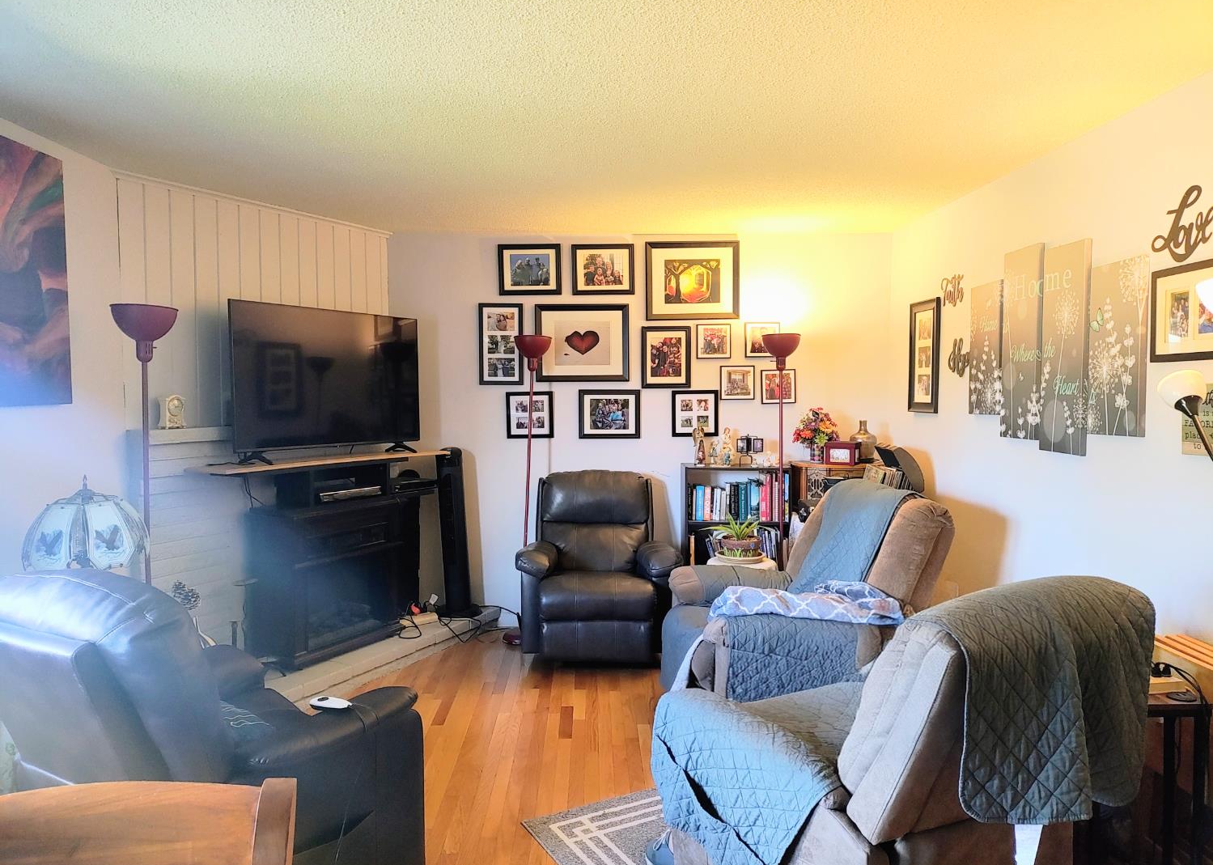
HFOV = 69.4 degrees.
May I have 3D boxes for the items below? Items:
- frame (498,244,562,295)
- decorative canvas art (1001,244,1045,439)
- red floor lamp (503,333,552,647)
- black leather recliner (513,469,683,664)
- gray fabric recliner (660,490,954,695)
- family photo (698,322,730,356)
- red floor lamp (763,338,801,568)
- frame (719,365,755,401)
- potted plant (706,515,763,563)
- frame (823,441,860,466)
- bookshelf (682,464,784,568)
[{"bbox_3d":[-0.467,-0.993,5.359,0.382,0.305,0.025,0,3,-1],"label":"frame"},{"bbox_3d":[1.788,-0.379,3.752,0.033,0.810,0.303,0,3,-1],"label":"decorative canvas art"},{"bbox_3d":[-0.469,0.330,5.173,0.235,1.806,0.235,3,3,-1],"label":"red floor lamp"},{"bbox_3d":[-0.027,0.733,5.017,0.880,1.010,0.860,0,3,1],"label":"black leather recliner"},{"bbox_3d":[0.886,0.767,4.143,1.130,1.020,0.880,-1,3,-11],"label":"gray fabric recliner"},{"bbox_3d":[0.660,-0.558,5.398,0.206,0.206,0.020,0,3,-1],"label":"family photo"},{"bbox_3d":[1.007,0.337,5.034,0.235,1.793,0.235,0,3,-1],"label":"red floor lamp"},{"bbox_3d":[0.810,-0.308,5.435,0.223,0.221,0.020,0,3,-1],"label":"frame"},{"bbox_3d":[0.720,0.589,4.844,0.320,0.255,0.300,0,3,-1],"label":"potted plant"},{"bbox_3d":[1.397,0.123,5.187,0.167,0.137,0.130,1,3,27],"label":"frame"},{"bbox_3d":[0.786,0.708,5.349,0.632,1.021,0.260,0,3,-1],"label":"bookshelf"}]

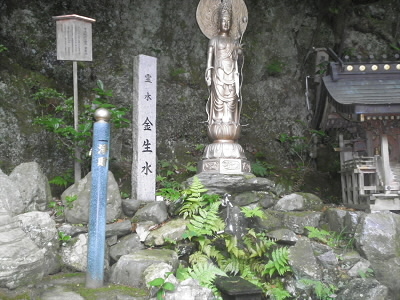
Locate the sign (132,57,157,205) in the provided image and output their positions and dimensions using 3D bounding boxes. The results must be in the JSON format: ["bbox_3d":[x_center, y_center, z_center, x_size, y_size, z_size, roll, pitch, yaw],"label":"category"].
[{"bbox_3d":[-0.582,-0.225,4.600,0.190,1.526,0.190,3,-7,-27],"label":"sign"}]

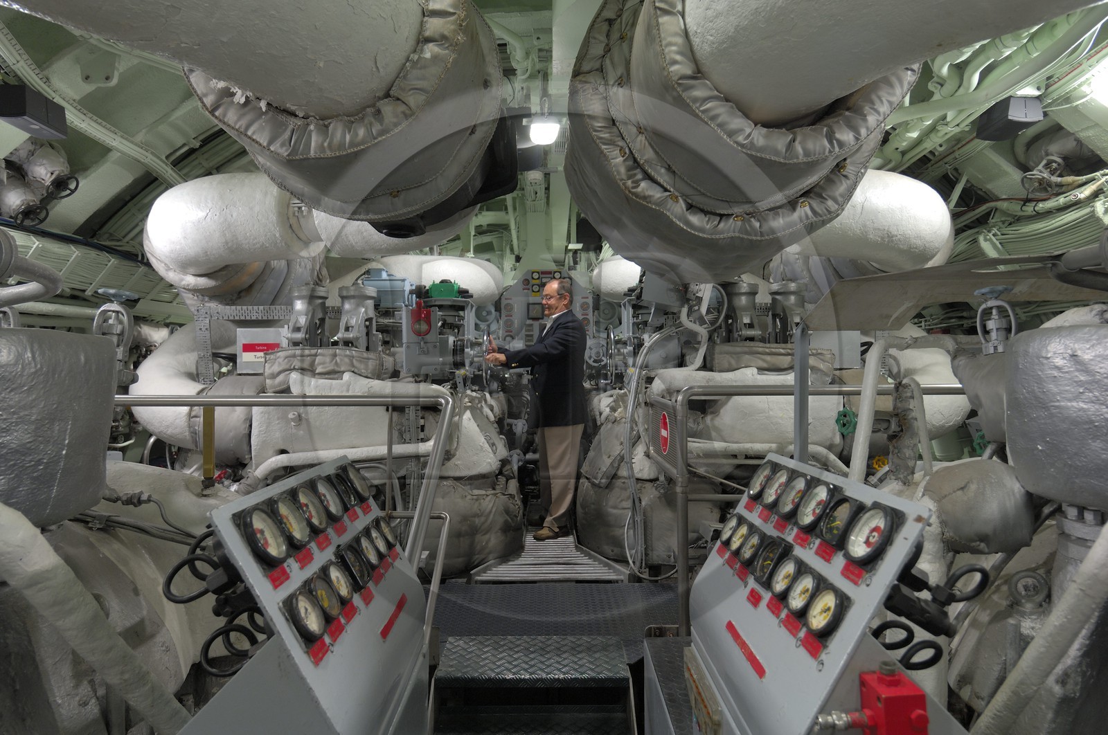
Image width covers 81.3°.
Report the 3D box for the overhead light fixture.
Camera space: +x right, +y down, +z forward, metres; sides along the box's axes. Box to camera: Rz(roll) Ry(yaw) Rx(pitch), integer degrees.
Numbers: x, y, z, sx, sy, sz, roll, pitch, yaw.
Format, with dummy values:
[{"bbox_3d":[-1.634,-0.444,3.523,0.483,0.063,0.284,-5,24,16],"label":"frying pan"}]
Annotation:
[{"bbox_3d":[-0.056,-1.450,3.800,0.180,0.270,0.180,0,0,0],"label":"overhead light fixture"}]

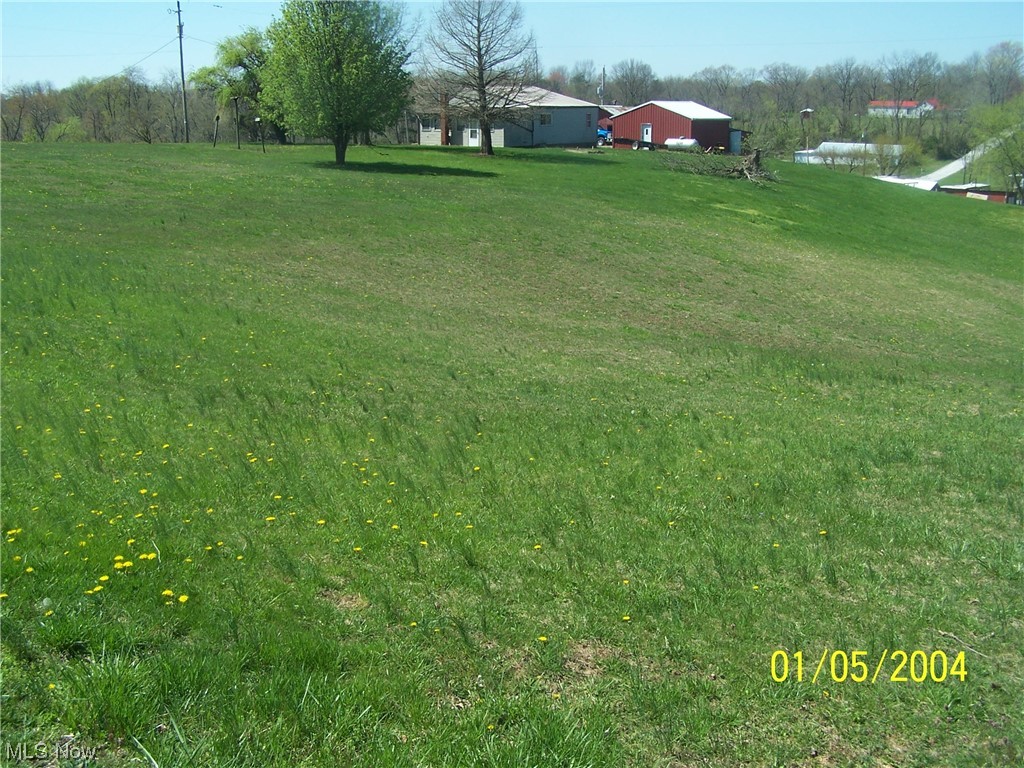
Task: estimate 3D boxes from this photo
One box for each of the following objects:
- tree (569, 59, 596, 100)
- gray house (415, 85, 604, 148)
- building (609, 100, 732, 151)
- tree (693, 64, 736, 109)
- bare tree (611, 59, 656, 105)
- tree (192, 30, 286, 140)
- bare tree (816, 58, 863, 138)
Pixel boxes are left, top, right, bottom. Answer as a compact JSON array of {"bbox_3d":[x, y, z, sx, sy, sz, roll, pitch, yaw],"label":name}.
[{"bbox_3d":[11.040,-43.826,174.595,4.621,12.353,4.621,0,13,0],"label":"tree"},{"bbox_3d":[-0.151,-21.683,90.914,8.966,4.599,11.964,11,17,39],"label":"gray house"},{"bbox_3d":[13.813,-22.277,96.925,7.709,4.037,7.945,9,16,33],"label":"building"},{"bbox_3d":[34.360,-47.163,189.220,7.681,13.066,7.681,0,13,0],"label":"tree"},{"bbox_3d":[20.166,-46.413,184.259,7.639,13.352,7.639,0,13,0],"label":"bare tree"},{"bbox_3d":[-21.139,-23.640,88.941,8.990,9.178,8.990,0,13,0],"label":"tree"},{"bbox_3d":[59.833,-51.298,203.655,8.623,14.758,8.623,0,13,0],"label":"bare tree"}]

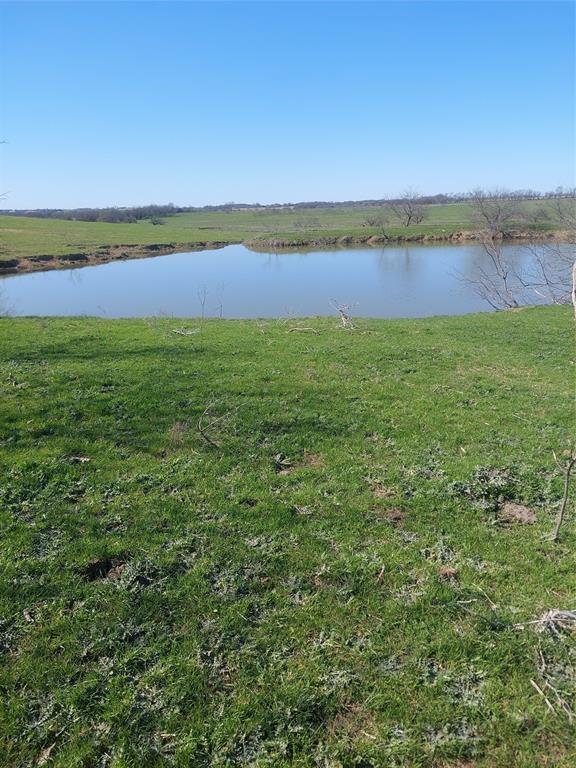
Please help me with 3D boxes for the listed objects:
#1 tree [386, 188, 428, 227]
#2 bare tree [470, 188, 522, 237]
[{"bbox_3d":[12.685,-18.786,57.000,4.300,4.100,4.100,-1,18,0],"label":"tree"},{"bbox_3d":[19.678,-16.217,50.500,5.000,4.500,4.600,-1,18,0],"label":"bare tree"}]

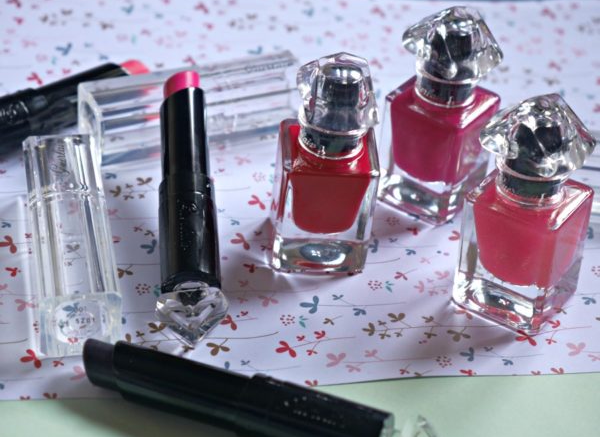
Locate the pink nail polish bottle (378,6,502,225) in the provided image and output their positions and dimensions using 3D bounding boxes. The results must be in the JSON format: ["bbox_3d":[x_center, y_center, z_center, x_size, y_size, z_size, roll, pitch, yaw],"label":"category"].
[{"bbox_3d":[0.046,-0.035,0.429,0.029,0.065,0.028,24,36,27],"label":"pink nail polish bottle"}]

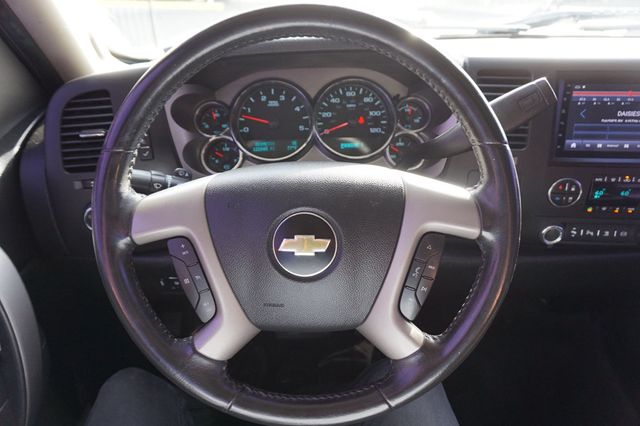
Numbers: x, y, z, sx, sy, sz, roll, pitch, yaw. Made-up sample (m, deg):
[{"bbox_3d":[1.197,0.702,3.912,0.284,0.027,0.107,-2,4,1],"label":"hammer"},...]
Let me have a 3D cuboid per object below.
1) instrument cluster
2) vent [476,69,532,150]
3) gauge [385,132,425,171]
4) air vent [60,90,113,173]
[{"bbox_3d":[-0.019,-0.113,0.580,0.346,0.129,0.050,-2,0,-2],"label":"instrument cluster"},{"bbox_3d":[0.244,-0.138,0.580,0.069,0.105,0.040,2,11,7],"label":"vent"},{"bbox_3d":[0.115,-0.082,0.582,0.056,0.053,0.020,-2,0,-2],"label":"gauge"},{"bbox_3d":[-0.297,-0.104,0.554,0.061,0.104,0.040,-8,10,-16],"label":"air vent"}]

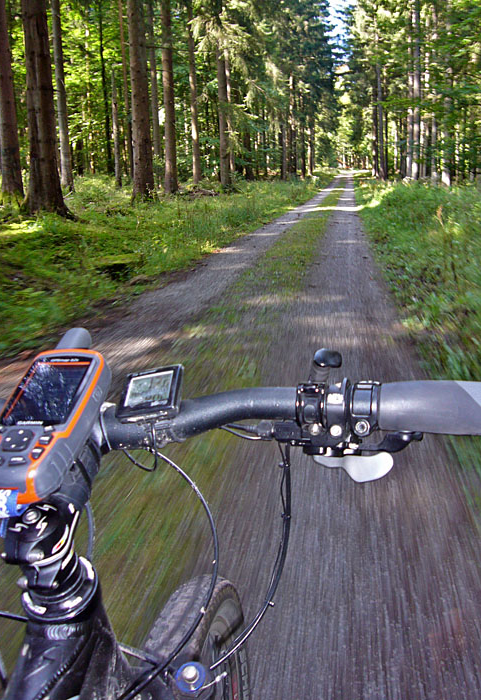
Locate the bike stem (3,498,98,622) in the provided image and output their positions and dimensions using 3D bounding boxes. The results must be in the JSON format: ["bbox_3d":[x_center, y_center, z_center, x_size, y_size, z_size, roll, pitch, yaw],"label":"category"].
[{"bbox_3d":[-0.131,0.142,0.404,0.050,0.090,0.078,1,36,10],"label":"bike stem"}]

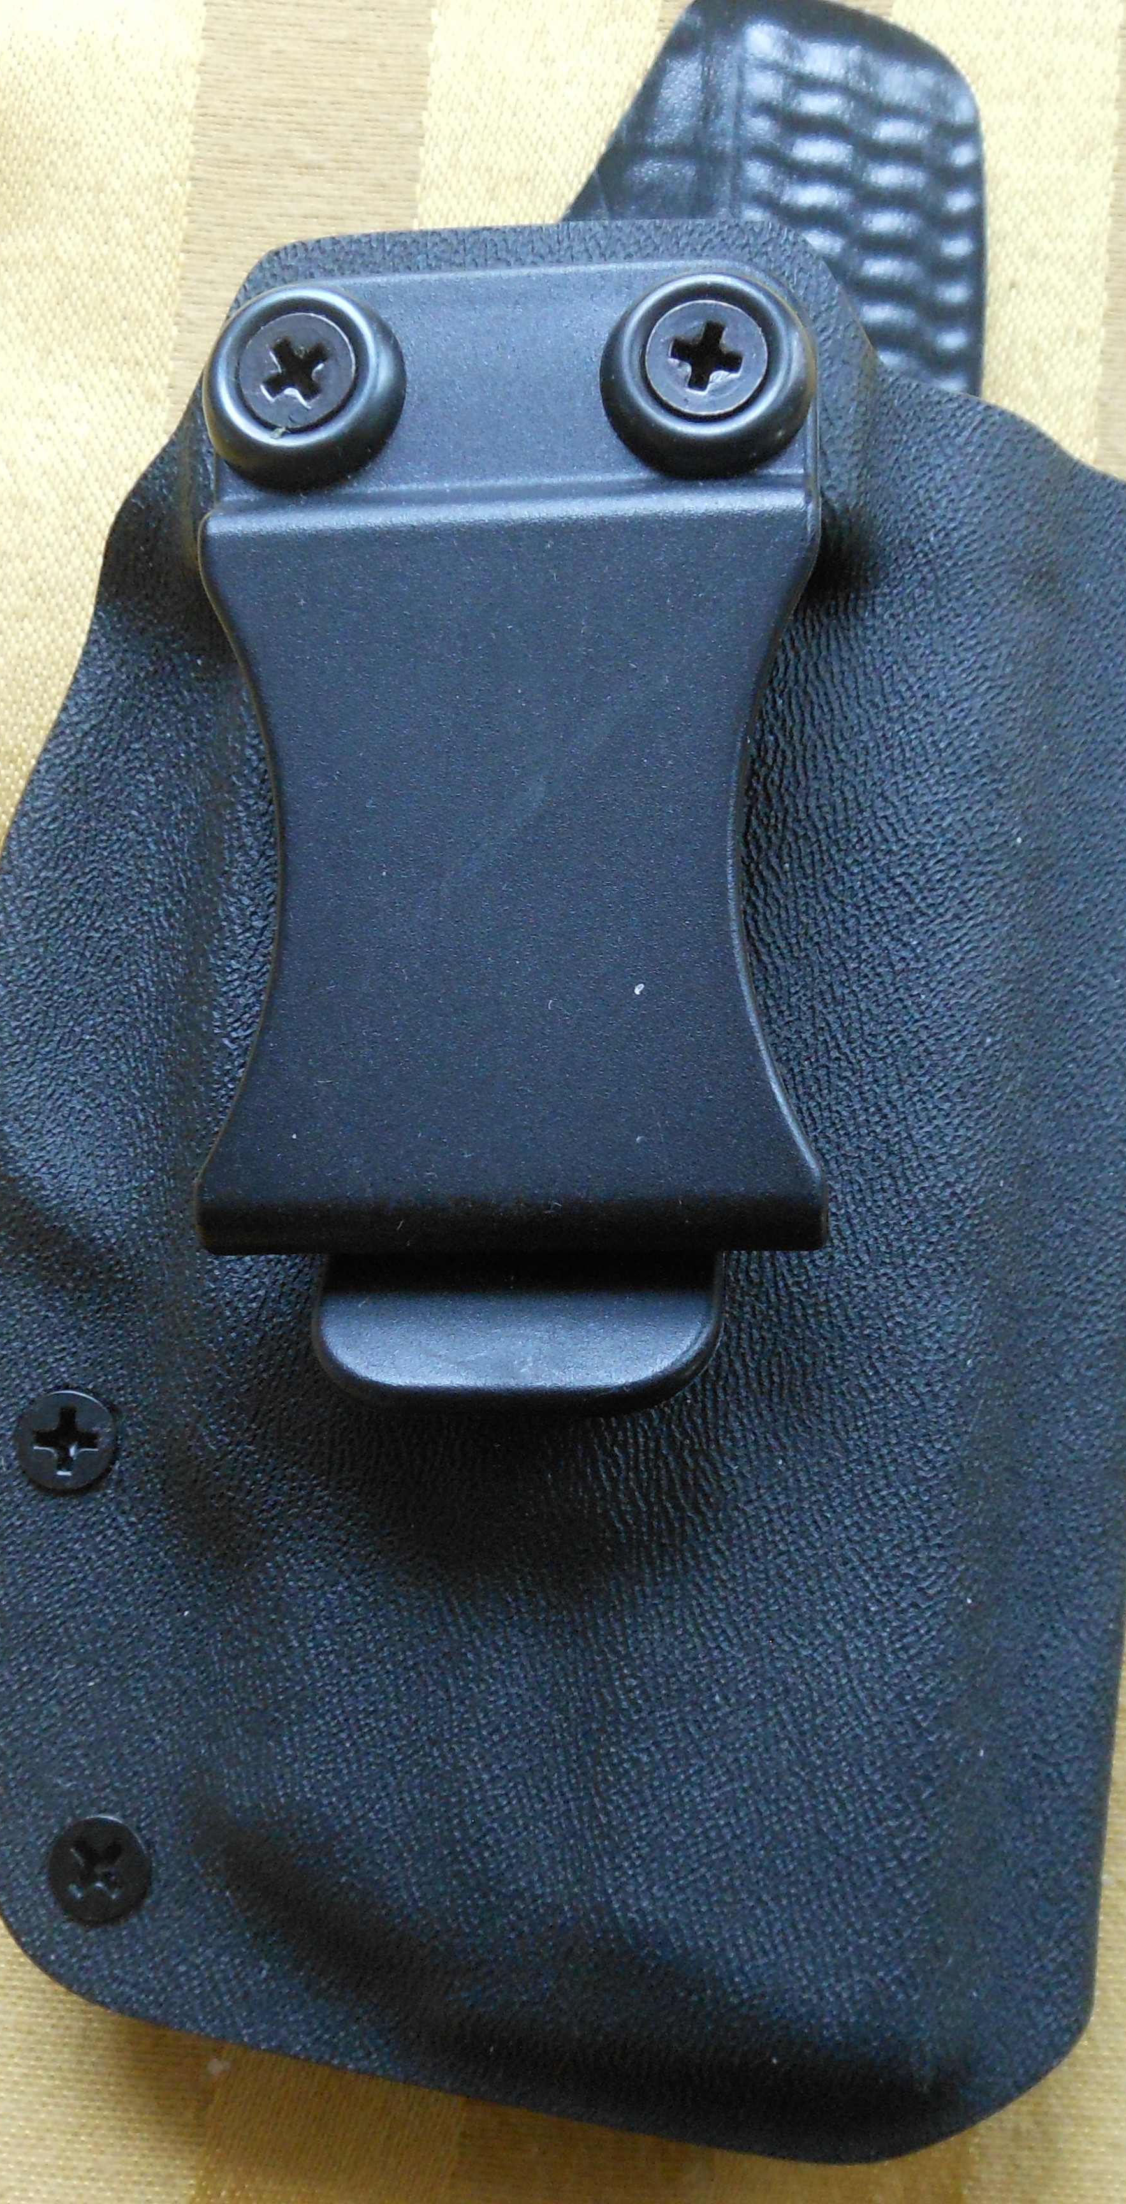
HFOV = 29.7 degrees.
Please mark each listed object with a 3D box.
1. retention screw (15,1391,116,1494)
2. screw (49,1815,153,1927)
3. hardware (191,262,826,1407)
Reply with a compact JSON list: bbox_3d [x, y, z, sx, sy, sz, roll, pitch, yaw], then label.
[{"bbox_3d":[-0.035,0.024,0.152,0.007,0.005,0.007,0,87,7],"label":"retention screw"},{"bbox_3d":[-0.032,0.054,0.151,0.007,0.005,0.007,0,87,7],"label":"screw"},{"bbox_3d":[-0.003,-0.017,0.138,0.040,0.013,0.074,-1,87,7],"label":"hardware"}]

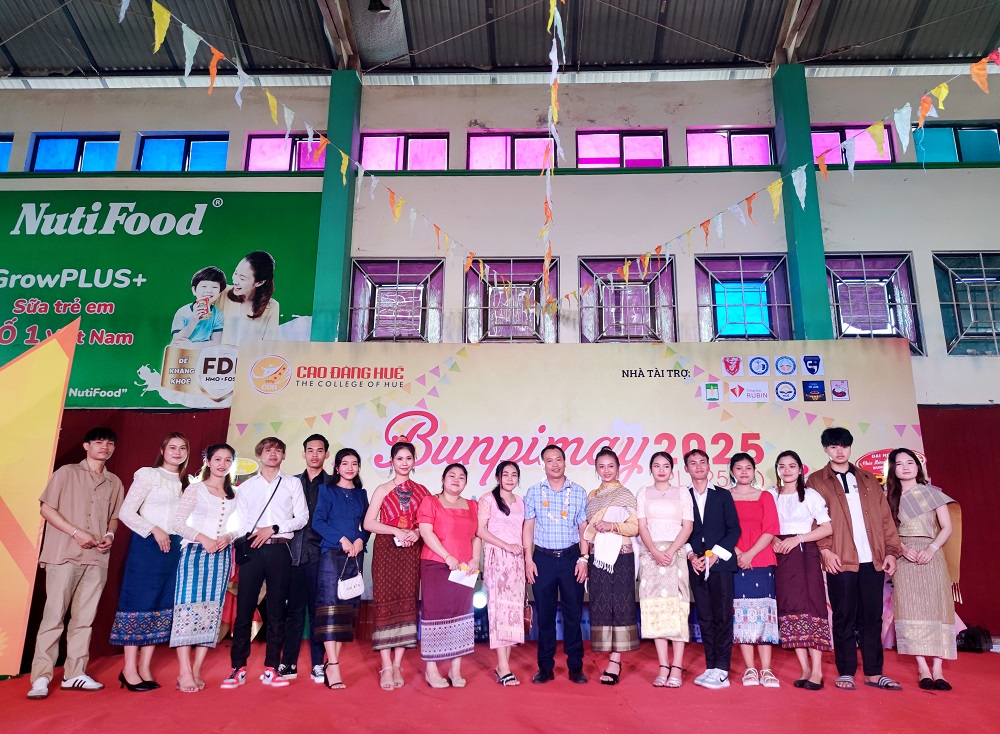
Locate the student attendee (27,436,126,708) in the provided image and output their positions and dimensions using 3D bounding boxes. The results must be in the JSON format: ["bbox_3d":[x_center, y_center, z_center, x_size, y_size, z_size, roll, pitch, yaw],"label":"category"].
[{"bbox_3d":[-2.830,1.258,4.682,0.560,1.699,0.420,10,-17,-35],"label":"student attendee"}]

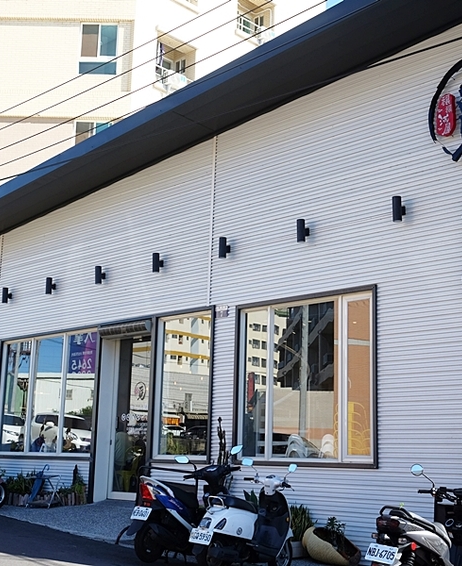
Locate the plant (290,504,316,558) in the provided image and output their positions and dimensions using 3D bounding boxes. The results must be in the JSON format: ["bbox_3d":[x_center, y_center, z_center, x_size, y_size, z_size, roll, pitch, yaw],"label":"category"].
[{"bbox_3d":[0.739,2.794,9.319,0.400,0.569,0.360,-10,-17,43],"label":"plant"}]

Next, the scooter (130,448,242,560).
[{"bbox_3d":[-0.321,2.308,8.846,0.720,1.180,1.750,-10,-17,43],"label":"scooter"}]

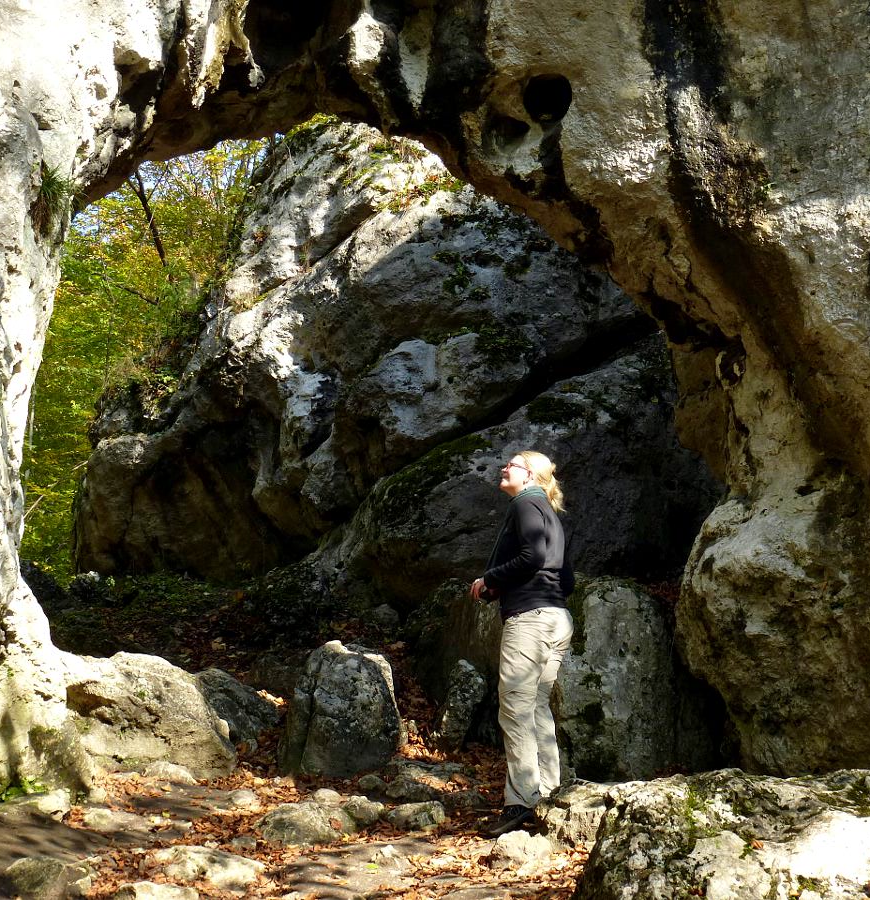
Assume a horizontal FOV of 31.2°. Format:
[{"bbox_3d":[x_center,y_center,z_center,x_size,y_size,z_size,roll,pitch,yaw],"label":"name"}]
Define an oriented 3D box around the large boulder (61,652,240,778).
[{"bbox_3d":[-1.460,1.325,7.950,0.920,0.620,0.750,0,-2,-11],"label":"large boulder"}]

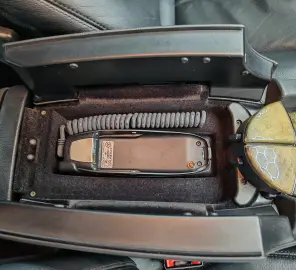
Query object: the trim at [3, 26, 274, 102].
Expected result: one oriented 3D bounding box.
[{"bbox_3d":[-0.003,-0.075,0.314,0.292,0.092,0.044,-1,74,2],"label":"trim"}]

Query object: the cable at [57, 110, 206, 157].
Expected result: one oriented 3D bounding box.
[{"bbox_3d":[-0.021,-0.002,0.352,0.187,0.024,0.052,-1,74,2],"label":"cable"}]

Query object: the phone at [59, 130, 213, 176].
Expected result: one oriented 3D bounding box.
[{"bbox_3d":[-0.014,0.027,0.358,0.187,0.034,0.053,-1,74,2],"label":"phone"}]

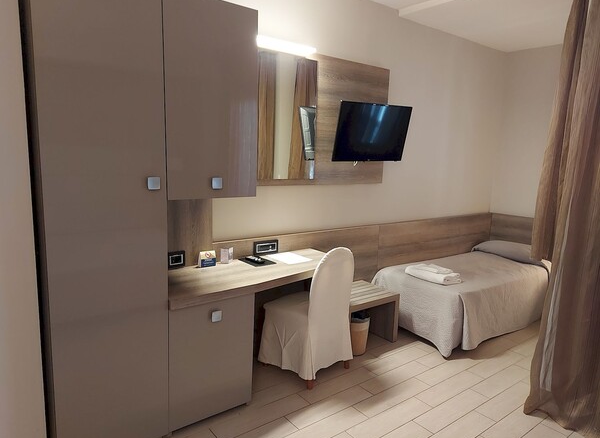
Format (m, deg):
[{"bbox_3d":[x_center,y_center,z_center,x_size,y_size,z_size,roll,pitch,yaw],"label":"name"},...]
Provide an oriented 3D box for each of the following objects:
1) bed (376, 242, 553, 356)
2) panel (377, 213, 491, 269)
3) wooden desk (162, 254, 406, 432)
[{"bbox_3d":[1.728,0.647,4.125,1.980,0.590,0.865,-5,11,-37],"label":"bed"},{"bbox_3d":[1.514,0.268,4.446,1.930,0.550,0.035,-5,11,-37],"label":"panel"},{"bbox_3d":[-0.074,0.683,2.974,1.940,0.753,0.560,-5,11,-37],"label":"wooden desk"}]

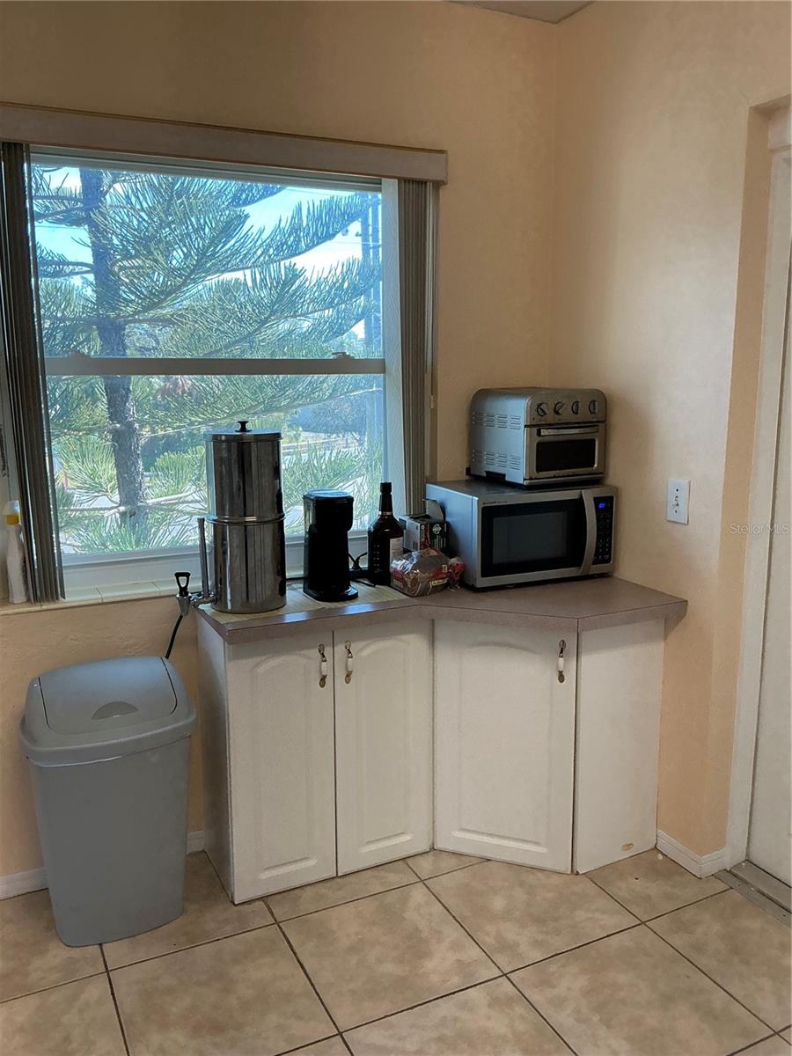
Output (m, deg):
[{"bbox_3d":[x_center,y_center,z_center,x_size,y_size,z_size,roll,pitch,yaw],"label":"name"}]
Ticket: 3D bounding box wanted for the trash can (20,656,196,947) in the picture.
[{"bbox_3d":[-0.755,0.690,2.263,0.417,0.707,0.323,-5,11,-25],"label":"trash can"}]

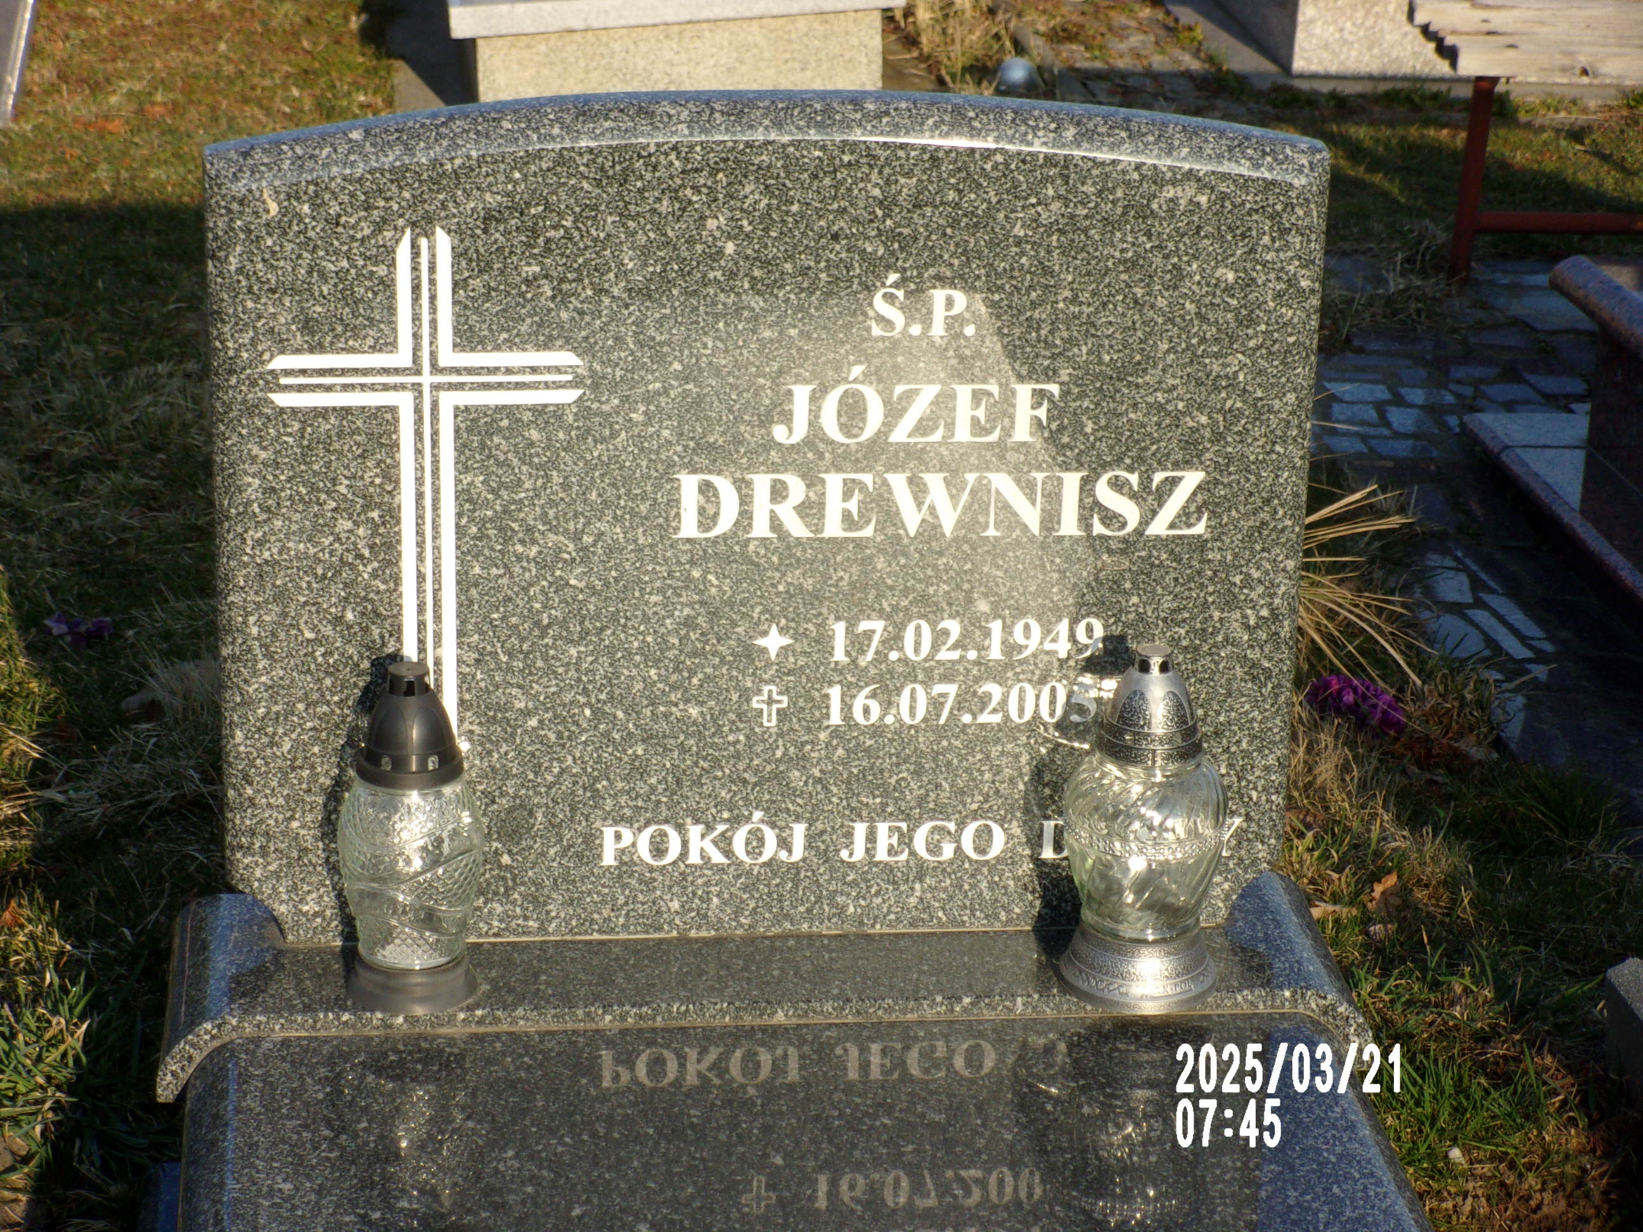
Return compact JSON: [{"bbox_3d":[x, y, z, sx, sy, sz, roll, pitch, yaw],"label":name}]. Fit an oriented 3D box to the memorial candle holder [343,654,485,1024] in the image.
[{"bbox_3d":[-0.286,0.149,3.137,0.102,0.241,0.102,1,21,0],"label":"memorial candle holder"}]

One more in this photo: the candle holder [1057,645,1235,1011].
[{"bbox_3d":[0.229,0.141,3.165,0.114,0.250,0.114,1,21,0],"label":"candle holder"}]

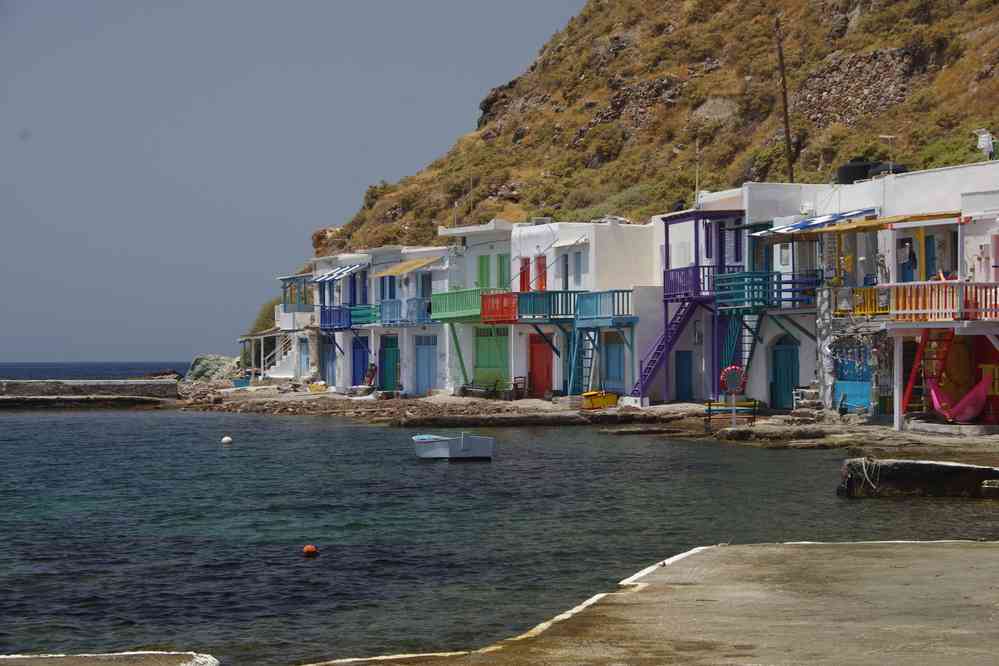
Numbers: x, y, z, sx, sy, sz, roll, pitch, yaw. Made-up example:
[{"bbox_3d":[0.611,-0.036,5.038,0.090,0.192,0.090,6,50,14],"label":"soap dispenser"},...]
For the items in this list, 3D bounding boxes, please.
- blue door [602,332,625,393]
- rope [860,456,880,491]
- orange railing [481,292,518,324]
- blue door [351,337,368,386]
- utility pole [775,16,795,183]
[{"bbox_3d":[3.896,1.008,82.500,0.120,2.100,1.600,0,-1,-24],"label":"blue door"},{"bbox_3d":[6.040,2.304,39.300,0.320,0.580,0.150,0,-1,6],"label":"rope"},{"bbox_3d":[0.457,-0.878,87.003,1.050,1.050,3.100,0,-1,-24],"label":"orange railing"},{"bbox_3d":[-6.125,1.251,106.000,0.120,2.200,2.200,0,-1,-22],"label":"blue door"},{"bbox_3d":[12.084,-9.612,102.000,0.220,7.600,0.220,-5,-1,0],"label":"utility pole"}]

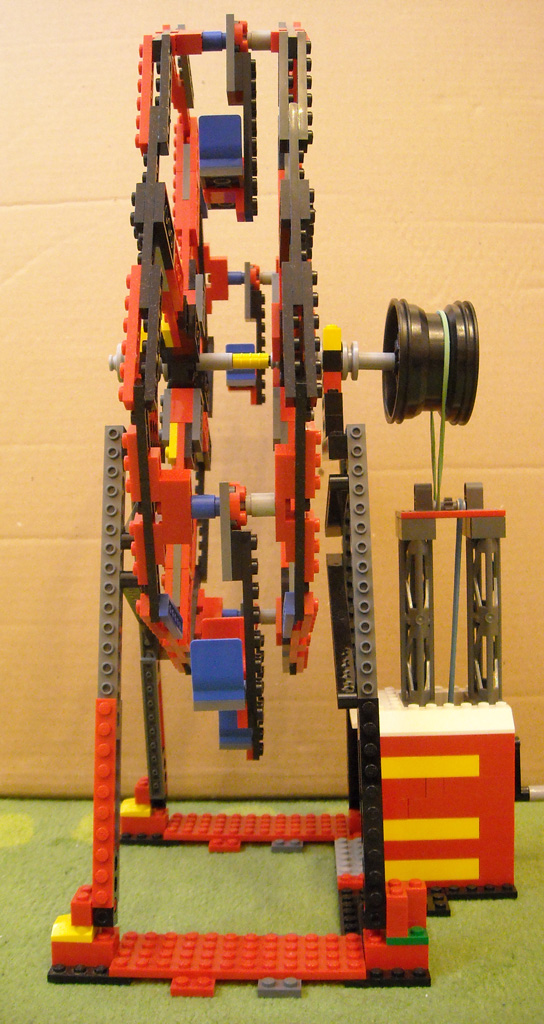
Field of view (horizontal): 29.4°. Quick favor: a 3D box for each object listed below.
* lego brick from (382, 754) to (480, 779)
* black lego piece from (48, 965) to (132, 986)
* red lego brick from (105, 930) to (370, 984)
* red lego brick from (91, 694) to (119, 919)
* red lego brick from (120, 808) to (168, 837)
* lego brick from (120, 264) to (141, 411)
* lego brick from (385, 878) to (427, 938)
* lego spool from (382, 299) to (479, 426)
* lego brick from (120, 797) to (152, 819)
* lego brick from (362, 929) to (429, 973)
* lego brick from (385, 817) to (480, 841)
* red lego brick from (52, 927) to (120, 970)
[{"bbox_3d":[0.069,0.114,0.466,0.048,0.010,0.008,0,1,2],"label":"lego brick"},{"bbox_3d":[-0.068,0.175,0.396,0.032,0.005,0.016,0,2,2],"label":"black lego piece"},{"bbox_3d":[-0.012,0.171,0.403,0.096,0.005,0.032,0,1,2],"label":"red lego brick"},{"bbox_3d":[-0.066,0.114,0.408,0.008,0.080,0.005,0,-8,2],"label":"red lego brick"},{"bbox_3d":[-0.067,0.166,0.551,0.024,0.010,0.016,0,1,2],"label":"red lego brick"},{"bbox_3d":[-0.046,-0.058,0.343,0.005,0.048,0.008,1,-15,2],"label":"lego brick"},{"bbox_3d":[0.051,0.152,0.399,0.016,0.018,0.016,0,2,2],"label":"lego brick"},{"bbox_3d":[0.072,-0.068,0.467,0.034,0.056,0.056,1,2,-1],"label":"lego spool"},{"bbox_3d":[-0.072,0.158,0.555,0.016,0.007,0.016,0,1,2],"label":"lego brick"},{"bbox_3d":[0.047,0.168,0.400,0.024,0.011,0.016,0,1,2],"label":"lego brick"},{"bbox_3d":[0.069,0.142,0.468,0.048,0.010,0.008,0,1,2],"label":"lego brick"},{"bbox_3d":[-0.072,0.169,0.405,0.024,0.011,0.016,0,1,2],"label":"red lego brick"}]

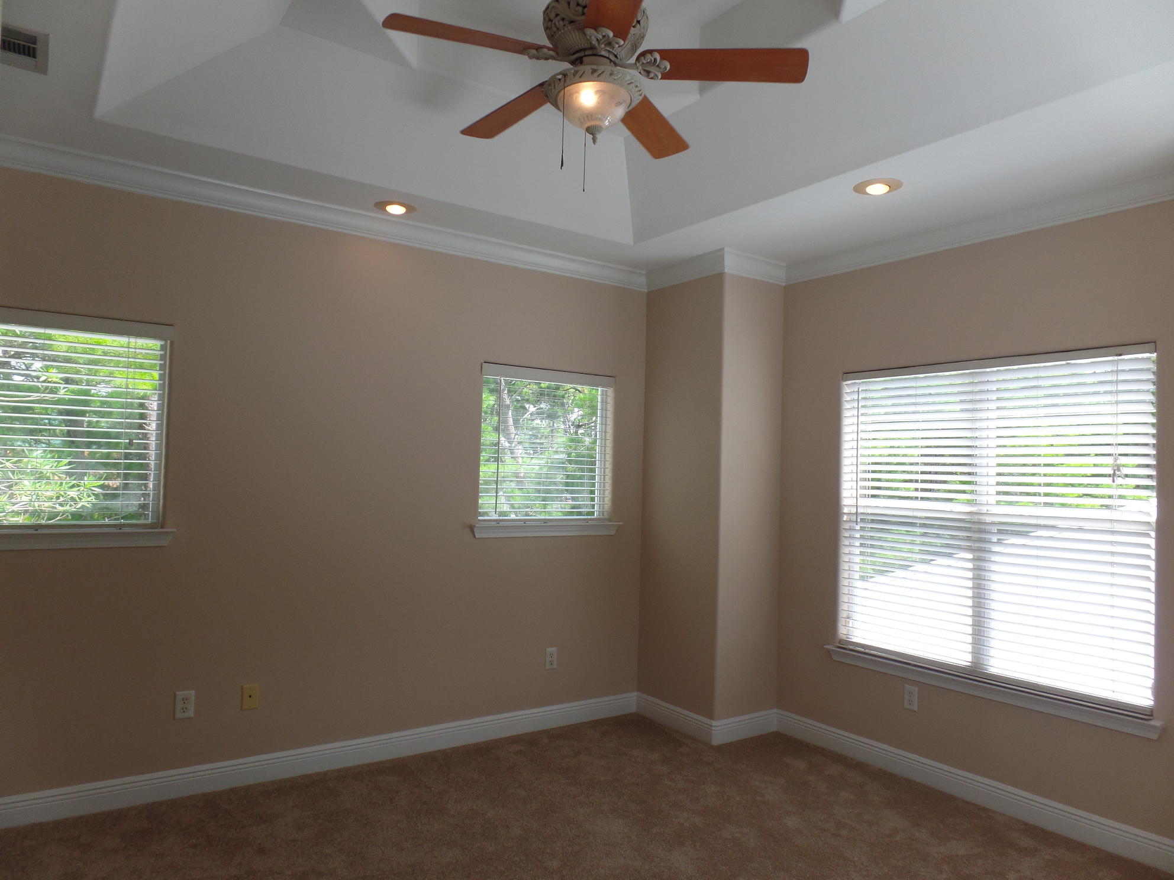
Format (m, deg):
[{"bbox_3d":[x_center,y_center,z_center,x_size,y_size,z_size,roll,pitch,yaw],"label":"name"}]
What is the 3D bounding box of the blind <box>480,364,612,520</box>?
[{"bbox_3d":[-0.225,0.035,4.579,0.899,0.882,0.065,3,-3,-34],"label":"blind"}]

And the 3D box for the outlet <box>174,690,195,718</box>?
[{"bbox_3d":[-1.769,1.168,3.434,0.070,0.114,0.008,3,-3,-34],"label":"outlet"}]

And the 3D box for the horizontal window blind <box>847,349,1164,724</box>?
[{"bbox_3d":[1.850,0.363,3.713,0.100,1.478,1.476,3,-3,-34],"label":"horizontal window blind"}]

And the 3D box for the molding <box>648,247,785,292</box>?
[{"bbox_3d":[0.785,-0.980,4.789,0.598,0.104,0.758,3,-3,-34],"label":"molding"}]

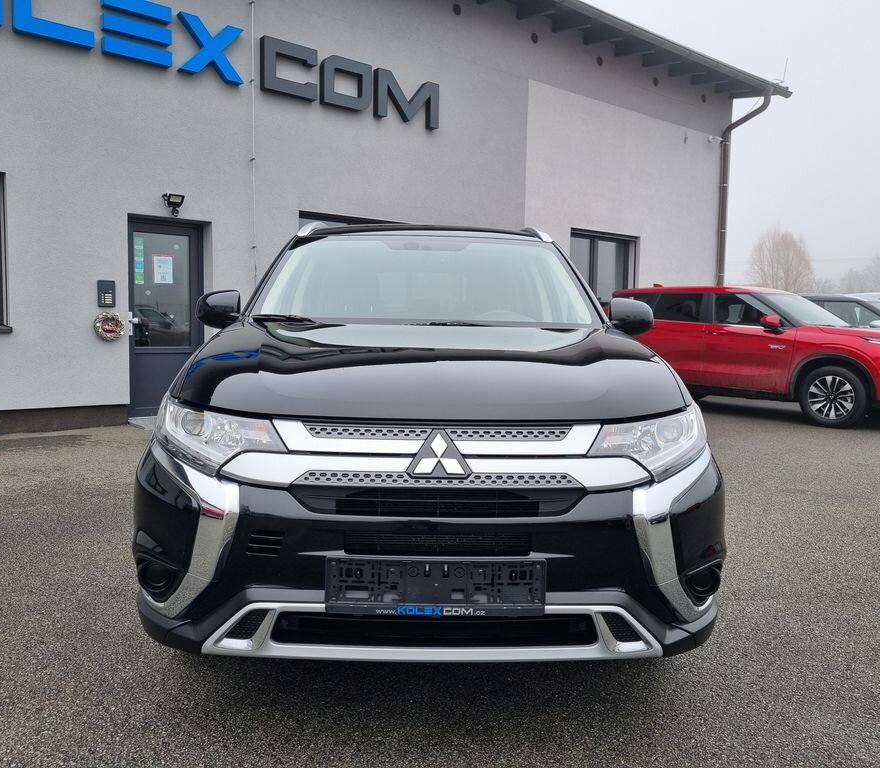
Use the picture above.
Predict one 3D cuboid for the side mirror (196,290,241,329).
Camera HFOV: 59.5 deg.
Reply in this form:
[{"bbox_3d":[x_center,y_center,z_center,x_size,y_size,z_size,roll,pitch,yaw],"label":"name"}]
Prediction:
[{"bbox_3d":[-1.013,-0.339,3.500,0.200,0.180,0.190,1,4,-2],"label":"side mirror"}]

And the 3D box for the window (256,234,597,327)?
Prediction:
[{"bbox_3d":[-0.067,-0.489,3.530,1.480,0.220,0.960,1,34,-2],"label":"window"}]

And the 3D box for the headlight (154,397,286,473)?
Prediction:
[{"bbox_3d":[-0.616,0.141,2.150,0.450,0.190,0.420,1,4,-2],"label":"headlight"}]

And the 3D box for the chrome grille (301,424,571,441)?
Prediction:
[{"bbox_3d":[-0.006,0.120,1.900,0.670,0.050,0.070,1,4,-2],"label":"chrome grille"}]

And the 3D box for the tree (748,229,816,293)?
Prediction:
[{"bbox_3d":[23.083,-6.518,52.314,4.500,8.018,4.500,1,4,0],"label":"tree"}]

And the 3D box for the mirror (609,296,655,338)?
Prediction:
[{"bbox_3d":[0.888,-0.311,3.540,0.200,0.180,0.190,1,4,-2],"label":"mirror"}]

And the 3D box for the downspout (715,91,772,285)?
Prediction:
[{"bbox_3d":[5.982,-2.766,15.307,0.130,5.700,0.980,-3,6,-39],"label":"downspout"}]

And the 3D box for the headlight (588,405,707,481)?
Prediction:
[{"bbox_3d":[0.597,0.159,2.170,0.450,0.190,0.420,1,4,-2],"label":"headlight"}]

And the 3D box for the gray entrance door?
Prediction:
[{"bbox_3d":[-3.196,-0.760,8.923,0.950,2.220,0.100,-3,6,-39],"label":"gray entrance door"}]

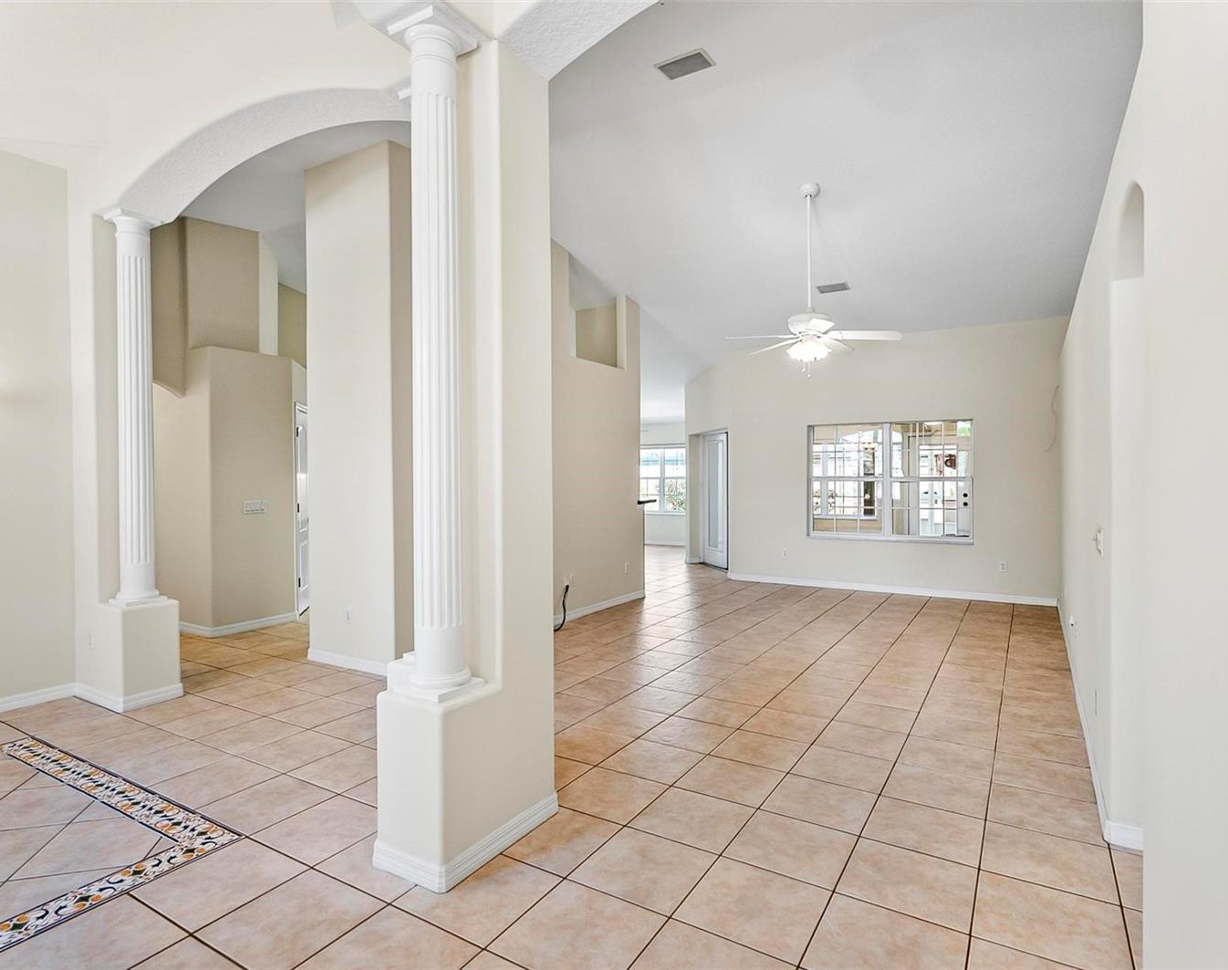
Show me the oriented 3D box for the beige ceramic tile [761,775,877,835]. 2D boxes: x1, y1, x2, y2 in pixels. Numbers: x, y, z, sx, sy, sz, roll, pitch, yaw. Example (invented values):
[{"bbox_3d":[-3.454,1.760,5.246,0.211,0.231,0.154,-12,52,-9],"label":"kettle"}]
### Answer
[{"bbox_3d":[0.898,1.382,2.813,0.411,0.010,0.411,0,1,31],"label":"beige ceramic tile"}]

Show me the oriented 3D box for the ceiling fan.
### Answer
[{"bbox_3d":[1.477,-1.583,4.900,1.280,1.400,1.280,0,0,0],"label":"ceiling fan"}]

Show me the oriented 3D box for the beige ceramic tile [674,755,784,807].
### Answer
[{"bbox_3d":[0.548,1.376,3.016,0.400,0.012,0.400,0,1,31],"label":"beige ceramic tile"}]

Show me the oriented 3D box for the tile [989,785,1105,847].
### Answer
[{"bbox_3d":[1.797,1.369,2.701,0.400,0.010,0.400,0,1,32],"label":"tile"}]

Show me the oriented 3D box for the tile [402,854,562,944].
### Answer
[{"bbox_3d":[-0.456,1.389,2.208,0.400,0.012,0.400,0,1,31],"label":"tile"}]

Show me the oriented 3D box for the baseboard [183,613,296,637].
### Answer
[{"bbox_3d":[-3.531,1.287,6.138,0.460,0.102,0.879,0,1,31],"label":"baseboard"}]

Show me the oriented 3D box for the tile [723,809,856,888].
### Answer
[{"bbox_3d":[0.679,1.380,2.469,0.400,0.012,0.400,0,1,31],"label":"tile"}]

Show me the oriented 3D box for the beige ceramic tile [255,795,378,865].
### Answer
[{"bbox_3d":[-1.163,1.391,2.629,0.411,0.010,0.411,0,1,31],"label":"beige ceramic tile"}]

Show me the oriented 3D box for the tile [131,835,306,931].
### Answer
[{"bbox_3d":[-1.375,1.394,2.276,0.400,0.012,0.400,0,1,31],"label":"tile"}]

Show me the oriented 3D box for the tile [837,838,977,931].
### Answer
[{"bbox_3d":[1.035,1.390,2.273,0.411,0.010,0.411,0,1,31],"label":"tile"}]

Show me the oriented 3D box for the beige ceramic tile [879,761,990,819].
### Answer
[{"bbox_3d":[1.452,1.370,2.913,0.400,0.010,0.400,0,1,32],"label":"beige ceramic tile"}]

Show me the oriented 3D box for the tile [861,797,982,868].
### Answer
[{"bbox_3d":[1.239,1.374,2.585,0.400,0.010,0.400,0,1,32],"label":"tile"}]

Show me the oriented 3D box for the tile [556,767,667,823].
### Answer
[{"bbox_3d":[-0.024,1.384,2.888,0.411,0.010,0.411,0,1,31],"label":"tile"}]

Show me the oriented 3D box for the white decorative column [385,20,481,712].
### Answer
[{"bbox_3d":[-0.656,-0.447,2.392,0.241,2.397,0.241,0,1,31],"label":"white decorative column"}]

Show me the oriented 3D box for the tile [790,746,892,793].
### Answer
[{"bbox_3d":[1.113,1.370,3.137,0.400,0.010,0.400,0,1,32],"label":"tile"}]

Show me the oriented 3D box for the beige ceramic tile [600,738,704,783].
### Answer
[{"bbox_3d":[0.196,1.376,3.226,0.400,0.010,0.400,0,1,32],"label":"beige ceramic tile"}]

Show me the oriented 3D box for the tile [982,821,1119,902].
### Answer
[{"bbox_3d":[1.585,1.373,2.375,0.400,0.010,0.400,0,1,32],"label":"tile"}]

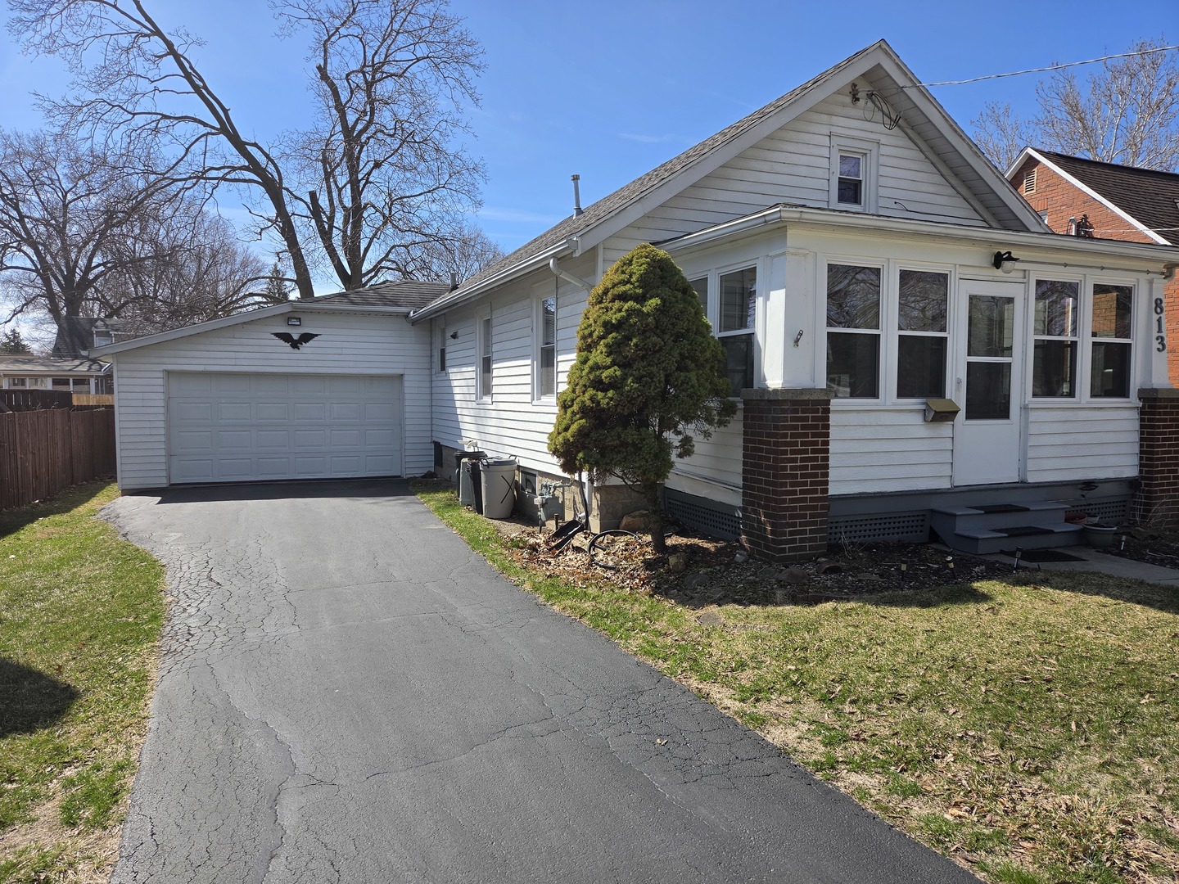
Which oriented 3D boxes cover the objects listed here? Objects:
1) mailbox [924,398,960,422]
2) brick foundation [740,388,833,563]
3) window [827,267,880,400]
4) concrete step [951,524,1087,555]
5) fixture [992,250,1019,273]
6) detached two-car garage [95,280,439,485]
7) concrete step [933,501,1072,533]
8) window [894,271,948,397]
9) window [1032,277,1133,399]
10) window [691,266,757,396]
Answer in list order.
[{"bbox_3d":[3.322,-0.297,7.354,0.310,0.210,0.125,-1,3,-22],"label":"mailbox"},{"bbox_3d":[1.728,0.278,6.884,0.575,1.460,0.575,-1,3,-22],"label":"brick foundation"},{"bbox_3d":[2.353,-0.980,7.019,0.621,1.206,0.100,-1,3,-22],"label":"window"},{"bbox_3d":[4.026,0.905,7.331,1.380,0.165,0.300,-1,3,-22],"label":"concrete step"},{"bbox_3d":[4.005,-1.729,7.514,0.165,0.220,0.210,-1,3,-22],"label":"fixture"},{"bbox_3d":[-7.178,-1.434,18.190,6.500,4.250,6.400,-1,3,-22],"label":"detached two-car garage"},{"bbox_3d":[3.961,0.722,7.576,1.420,0.180,0.300,-1,3,-22],"label":"concrete step"},{"bbox_3d":[3.096,-0.996,7.322,0.624,1.206,0.100,-1,3,-22],"label":"window"},{"bbox_3d":[5.122,-1.051,8.146,1.492,1.205,0.100,-1,3,-22],"label":"window"},{"bbox_3d":[1.230,-1.016,7.684,0.110,1.216,1.430,-1,3,-22],"label":"window"}]

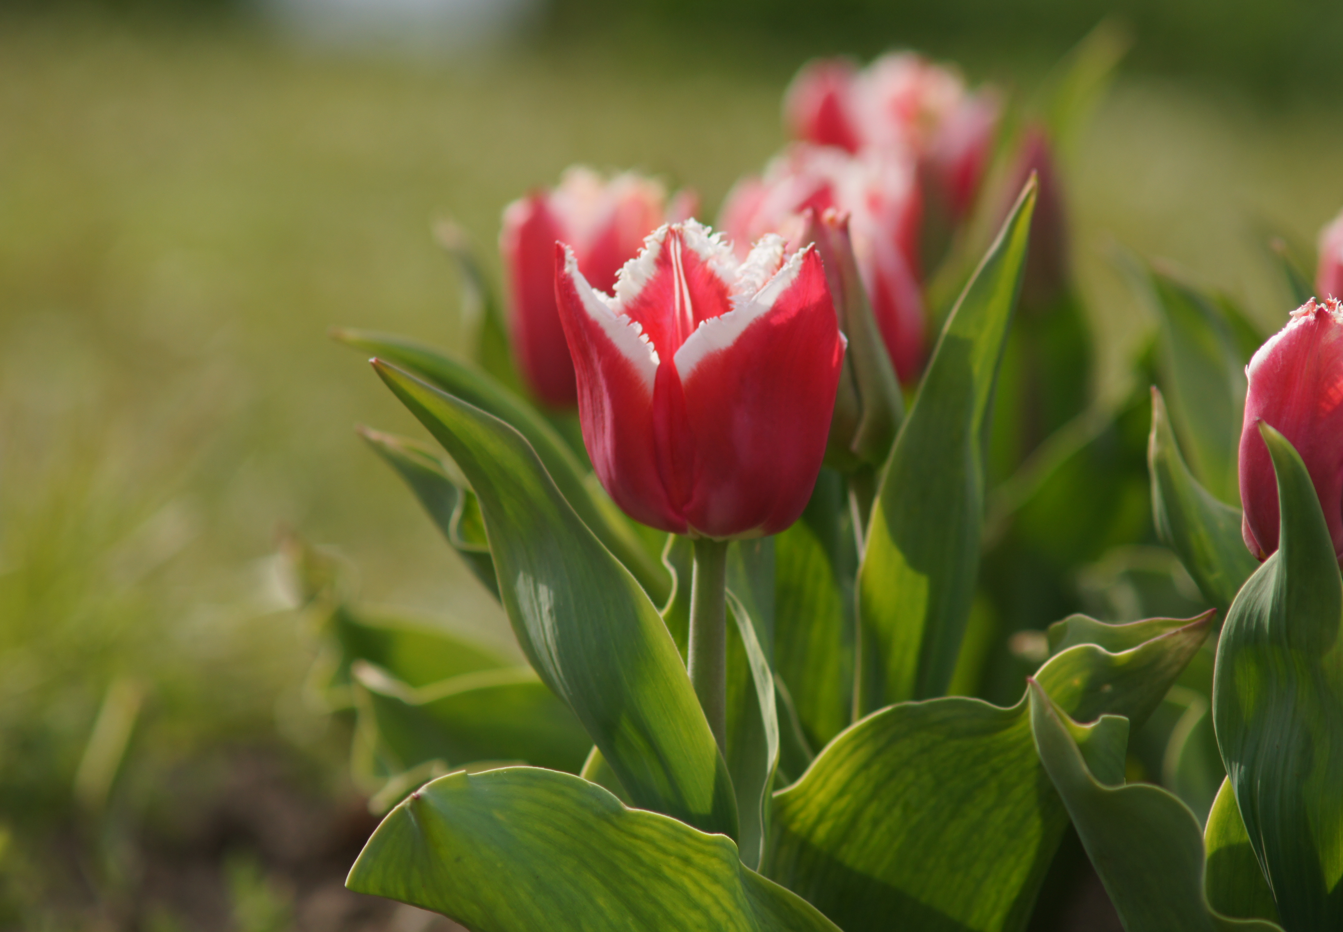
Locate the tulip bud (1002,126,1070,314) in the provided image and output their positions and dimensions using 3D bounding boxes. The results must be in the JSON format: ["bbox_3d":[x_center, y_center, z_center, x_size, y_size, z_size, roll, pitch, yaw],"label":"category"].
[{"bbox_3d":[0.091,-0.061,3.050,0.019,0.049,0.018,0,4,0],"label":"tulip bud"}]

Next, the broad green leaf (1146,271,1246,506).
[{"bbox_3d":[0.118,-0.015,2.750,0.025,0.060,0.018,0,4,0],"label":"broad green leaf"}]

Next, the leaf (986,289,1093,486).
[{"bbox_3d":[0.082,-0.014,2.740,0.025,0.055,0.020,0,6,0],"label":"leaf"}]

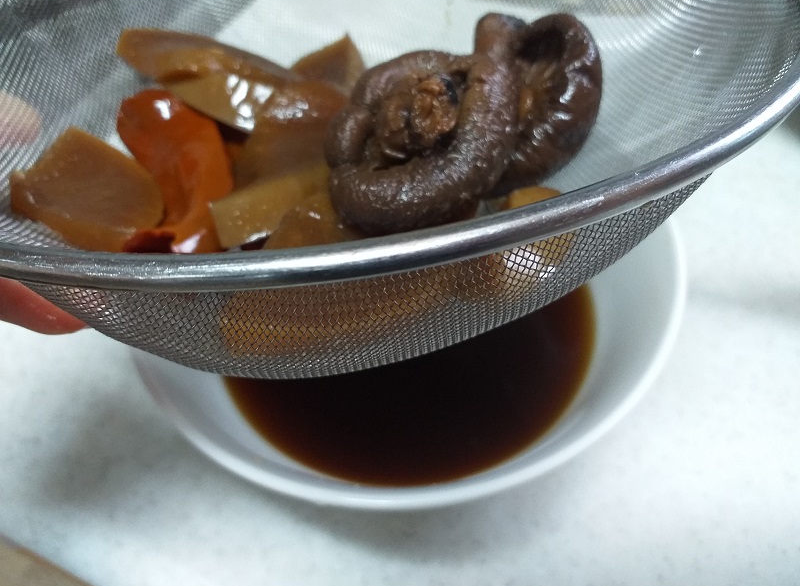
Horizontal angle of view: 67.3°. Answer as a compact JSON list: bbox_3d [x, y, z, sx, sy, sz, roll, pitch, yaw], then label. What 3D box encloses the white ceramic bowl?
[{"bbox_3d":[0.001,0.002,0.205,0.162,0.064,0.162,-2,53,3],"label":"white ceramic bowl"}]

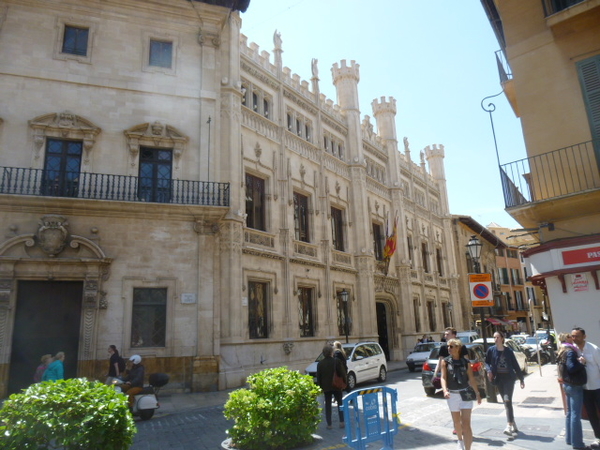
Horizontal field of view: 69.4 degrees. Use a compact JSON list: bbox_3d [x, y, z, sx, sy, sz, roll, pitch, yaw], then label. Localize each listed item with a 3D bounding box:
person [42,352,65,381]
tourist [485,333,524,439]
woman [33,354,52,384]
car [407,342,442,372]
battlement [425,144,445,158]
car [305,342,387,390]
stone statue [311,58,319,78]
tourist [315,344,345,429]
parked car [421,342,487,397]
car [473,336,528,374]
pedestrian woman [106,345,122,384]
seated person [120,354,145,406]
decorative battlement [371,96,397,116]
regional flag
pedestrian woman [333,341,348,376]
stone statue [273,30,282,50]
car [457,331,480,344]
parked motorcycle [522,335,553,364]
[{"bbox_3d":[-6.514,4.160,11.364,0.600,1.620,0.500,3,-15,-21],"label":"person"},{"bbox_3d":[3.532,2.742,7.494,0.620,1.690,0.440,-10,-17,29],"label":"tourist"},{"bbox_3d":[-7.254,4.486,12.300,0.420,1.570,0.480,3,-16,-18],"label":"woman"},{"bbox_3d":[7.086,7.047,23.191,1.600,1.400,3.750,-13,-18,37],"label":"car"},{"bbox_3d":[14.750,-7.635,47.263,2.080,1.500,2.080,-13,-18,35],"label":"battlement"},{"bbox_3d":[2.009,5.745,17.883,1.800,1.650,4.390,-12,-18,34],"label":"car"},{"bbox_3d":[0.967,-10.310,28.510,0.450,1.400,0.500,-13,-18,35],"label":"stone statue"},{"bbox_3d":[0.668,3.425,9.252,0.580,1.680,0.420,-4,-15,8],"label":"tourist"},{"bbox_3d":[5.492,4.670,14.197,1.760,1.480,4.400,-12,-18,32],"label":"parked car"},{"bbox_3d":[8.767,5.786,19.025,1.750,1.540,4.200,-12,-18,33],"label":"car"},{"bbox_3d":[-5.412,4.373,12.535,0.520,1.700,0.480,3,-15,-18],"label":"pedestrian woman"},{"bbox_3d":[-4.187,3.974,10.926,0.660,1.360,0.520,3,-16,-18],"label":"seated person"},{"bbox_3d":[7.340,-9.880,37.577,2.080,1.500,2.080,-2,-15,-1],"label":"decorative battlement"},{"bbox_3d":[5.938,0.886,28.431,1.100,2.700,0.500,-13,-18,35],"label":"regional flag"},{"bbox_3d":[1.150,4.053,11.885,0.480,1.680,0.400,6,-17,-29],"label":"pedestrian woman"},{"bbox_3d":[-1.257,-10.336,24.210,0.460,1.270,0.500,-13,-18,35],"label":"stone statue"},{"bbox_3d":[11.763,8.703,31.033,1.780,1.830,4.200,-13,-18,35],"label":"car"},{"bbox_3d":[11.578,6.531,22.102,2.050,1.280,0.780,-13,-18,34],"label":"parked motorcycle"}]

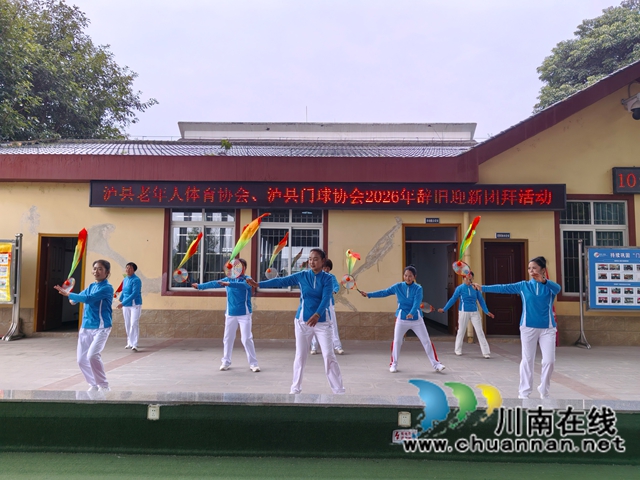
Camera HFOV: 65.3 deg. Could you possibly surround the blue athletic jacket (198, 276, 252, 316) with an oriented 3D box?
[{"bbox_3d":[-1.359,0.807,7.235,0.687,0.575,0.400,0,-4,14],"label":"blue athletic jacket"}]

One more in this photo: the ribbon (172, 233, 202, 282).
[{"bbox_3d":[-1.829,0.244,6.900,0.328,0.678,0.200,0,-4,10],"label":"ribbon"}]

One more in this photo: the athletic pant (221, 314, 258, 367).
[{"bbox_3d":[-1.160,1.433,7.271,0.481,0.759,0.320,0,-4,10],"label":"athletic pant"}]

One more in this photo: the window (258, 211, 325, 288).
[{"bbox_3d":[-0.632,0.156,10.817,1.394,1.924,0.120,1,-4,1],"label":"window"}]

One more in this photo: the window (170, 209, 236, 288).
[{"bbox_3d":[-2.532,0.143,10.857,1.350,1.904,0.120,1,-4,1],"label":"window"}]

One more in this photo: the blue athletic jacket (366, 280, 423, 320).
[{"bbox_3d":[1.097,0.885,7.375,0.799,0.588,0.360,0,-4,3],"label":"blue athletic jacket"}]

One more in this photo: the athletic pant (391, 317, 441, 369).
[{"bbox_3d":[1.424,1.511,7.381,0.708,0.762,0.340,0,-4,2],"label":"athletic pant"}]

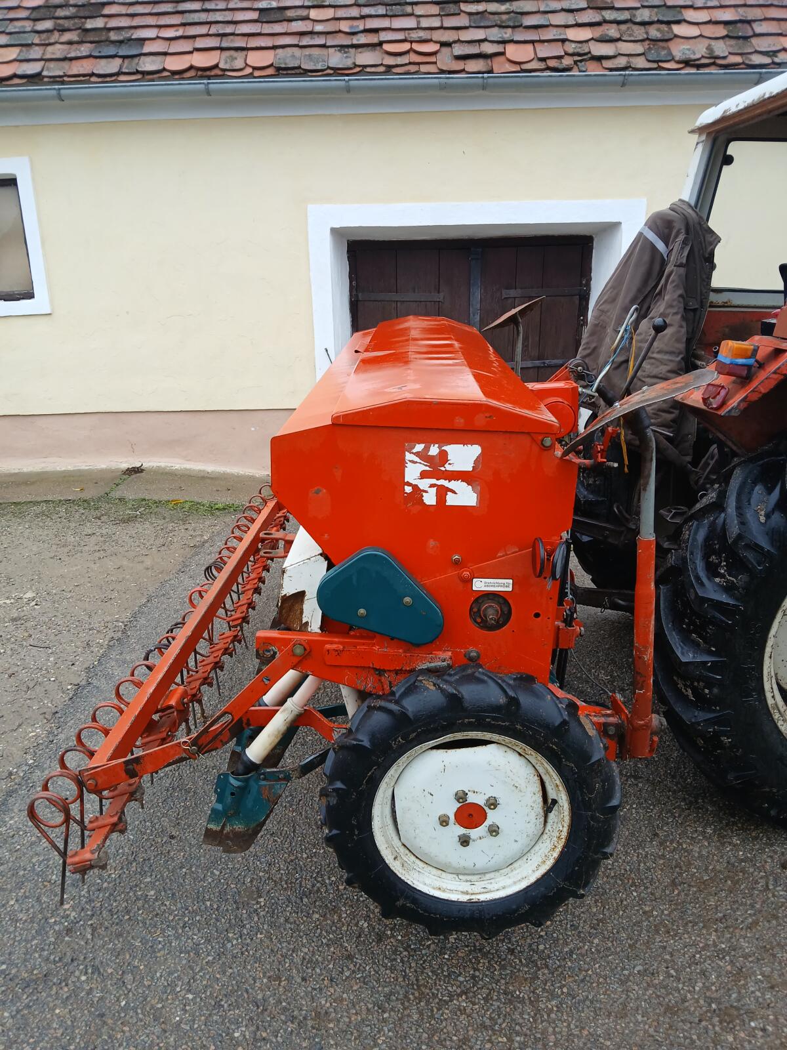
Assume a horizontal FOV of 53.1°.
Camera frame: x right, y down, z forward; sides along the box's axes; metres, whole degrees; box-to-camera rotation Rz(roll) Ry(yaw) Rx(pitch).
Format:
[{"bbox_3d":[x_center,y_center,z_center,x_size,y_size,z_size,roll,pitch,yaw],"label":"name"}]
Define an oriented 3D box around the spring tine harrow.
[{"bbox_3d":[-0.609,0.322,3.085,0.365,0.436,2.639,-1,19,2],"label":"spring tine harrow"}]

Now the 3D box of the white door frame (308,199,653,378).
[{"bbox_3d":[0.642,-1.456,6.258,2.506,2.030,0.300,-2,18,-2],"label":"white door frame"}]

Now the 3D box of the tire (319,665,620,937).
[{"bbox_3d":[0.174,0.641,1.817,0.665,0.665,0.160,-1,18,3],"label":"tire"}]

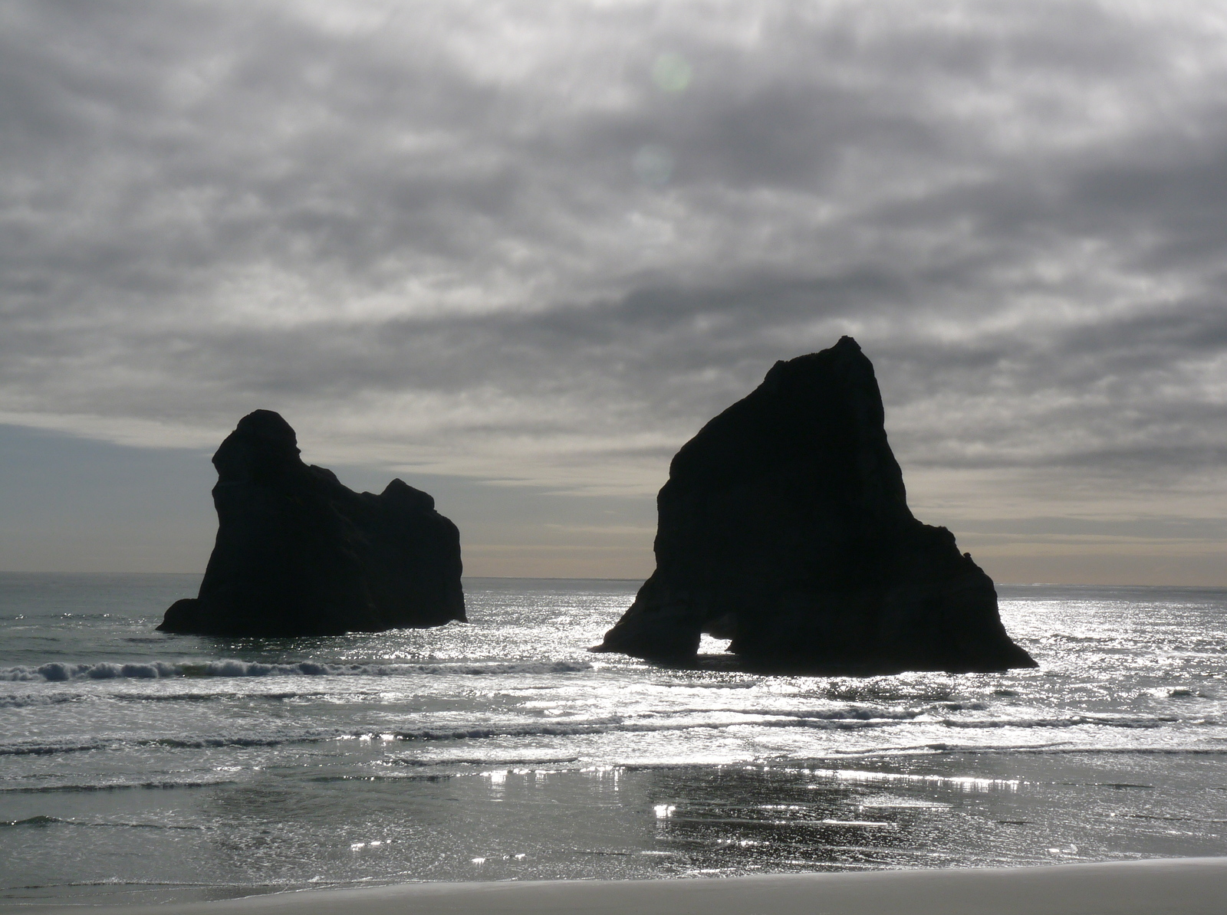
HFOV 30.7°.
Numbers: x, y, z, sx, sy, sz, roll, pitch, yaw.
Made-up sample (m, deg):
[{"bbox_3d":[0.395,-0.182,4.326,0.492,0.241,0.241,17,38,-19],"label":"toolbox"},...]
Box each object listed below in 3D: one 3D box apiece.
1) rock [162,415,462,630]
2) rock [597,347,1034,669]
[{"bbox_3d":[-46.920,10.220,347.920,37.000,33.500,50.000,0,-3,8],"label":"rock"},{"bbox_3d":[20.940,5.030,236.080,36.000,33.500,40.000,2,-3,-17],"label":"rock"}]

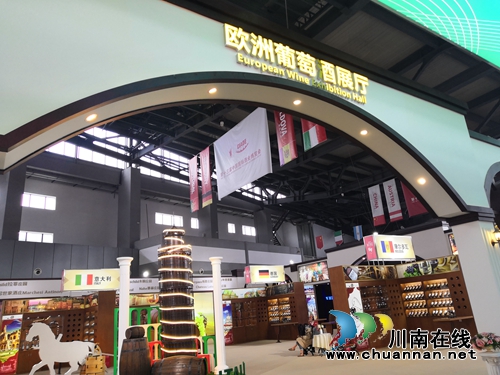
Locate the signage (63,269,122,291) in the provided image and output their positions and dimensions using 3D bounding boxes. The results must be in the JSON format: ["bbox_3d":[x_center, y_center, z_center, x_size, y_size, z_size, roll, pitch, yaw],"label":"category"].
[{"bbox_3d":[-8.345,4.916,20.719,2.932,1.070,0.535,9,-23,-36],"label":"signage"}]

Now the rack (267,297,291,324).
[{"bbox_3d":[1.782,7.042,22.308,0.300,1.260,1.928,8,-22,-35],"label":"rack"}]

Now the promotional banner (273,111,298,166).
[{"bbox_3d":[1.510,-2.646,16.861,0.030,3.365,1.114,8,-22,-35],"label":"promotional banner"}]

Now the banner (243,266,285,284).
[{"bbox_3d":[0.948,5.239,23.387,2.560,0.980,0.506,8,-22,-34],"label":"banner"}]

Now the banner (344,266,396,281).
[{"bbox_3d":[5.269,3.697,16.783,3.724,0.594,0.060,9,-23,-36],"label":"banner"}]

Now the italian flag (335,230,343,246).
[{"bbox_3d":[9.426,5.441,41.445,0.040,1.524,0.991,9,-23,-36],"label":"italian flag"}]

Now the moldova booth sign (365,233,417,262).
[{"bbox_3d":[5.899,2.539,16.280,2.544,0.972,0.506,8,-22,-34],"label":"moldova booth sign"}]

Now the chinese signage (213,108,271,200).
[{"bbox_3d":[-0.414,-1.383,17.834,0.080,3.040,4.151,9,-23,-36],"label":"chinese signage"}]

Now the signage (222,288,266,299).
[{"bbox_3d":[-0.376,6.580,24.086,3.550,0.594,0.060,9,-23,-36],"label":"signage"}]

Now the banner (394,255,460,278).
[{"bbox_3d":[6.670,3.071,14.806,0.060,0.539,2.541,8,-22,-35],"label":"banner"}]

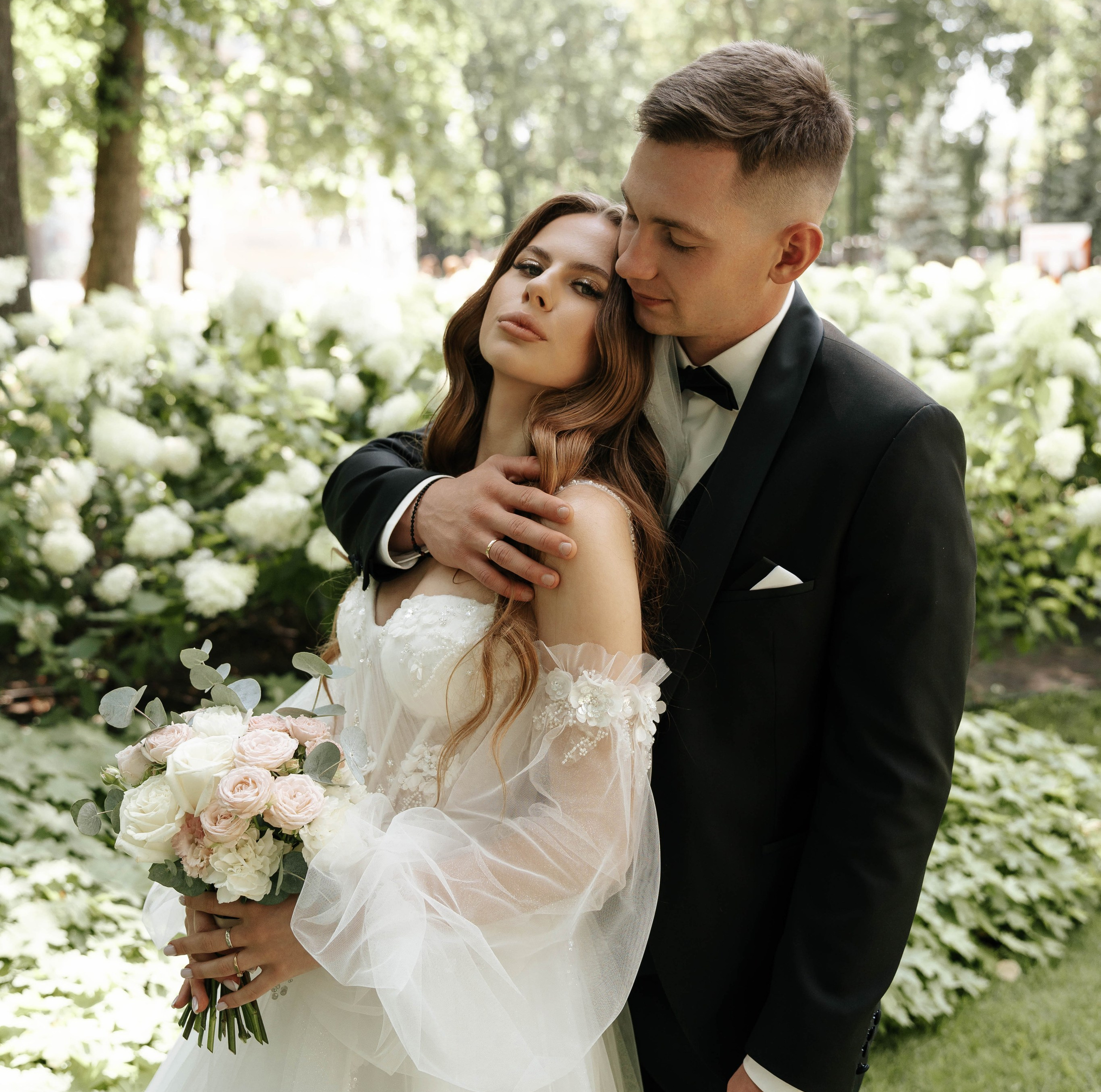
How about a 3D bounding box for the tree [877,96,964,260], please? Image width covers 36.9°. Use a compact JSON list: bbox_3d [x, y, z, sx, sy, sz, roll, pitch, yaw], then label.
[{"bbox_3d":[6.281,-5.480,28.000,1.750,4.400,1.750,0,10,0],"label":"tree"}]

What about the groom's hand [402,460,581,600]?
[{"bbox_3d":[-0.057,-0.015,1.480,0.165,0.115,0.080,11,3,15],"label":"groom's hand"}]

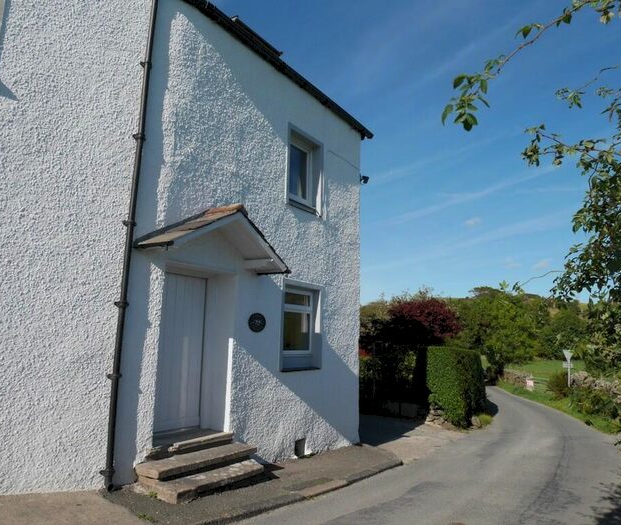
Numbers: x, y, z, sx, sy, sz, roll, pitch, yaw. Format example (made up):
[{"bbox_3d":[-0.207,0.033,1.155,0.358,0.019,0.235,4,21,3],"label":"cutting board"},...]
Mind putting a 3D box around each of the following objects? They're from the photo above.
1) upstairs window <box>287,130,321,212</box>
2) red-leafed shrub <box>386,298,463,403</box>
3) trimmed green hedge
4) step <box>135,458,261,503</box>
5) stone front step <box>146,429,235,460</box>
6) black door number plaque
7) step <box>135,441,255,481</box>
[{"bbox_3d":[-0.178,-1.456,8.037,0.194,1.231,0.875,-5,-12,34],"label":"upstairs window"},{"bbox_3d":[3.402,2.656,14.472,1.944,3.024,2.052,-5,-12,34],"label":"red-leafed shrub"},{"bbox_3d":[3.683,3.131,12.426,1.015,1.814,1.728,-5,-12,34],"label":"trimmed green hedge"},{"bbox_3d":[-1.090,2.314,5.184,0.648,0.130,1.361,-5,-12,34],"label":"step"},{"bbox_3d":[-1.466,2.128,5.714,0.540,0.135,1.220,-5,-12,34],"label":"stone front step"},{"bbox_3d":[-0.726,0.829,6.692,0.022,0.275,0.373,-5,-12,34],"label":"black door number plaque"},{"bbox_3d":[-1.209,2.213,5.446,0.432,0.086,1.512,-5,-12,34],"label":"step"}]

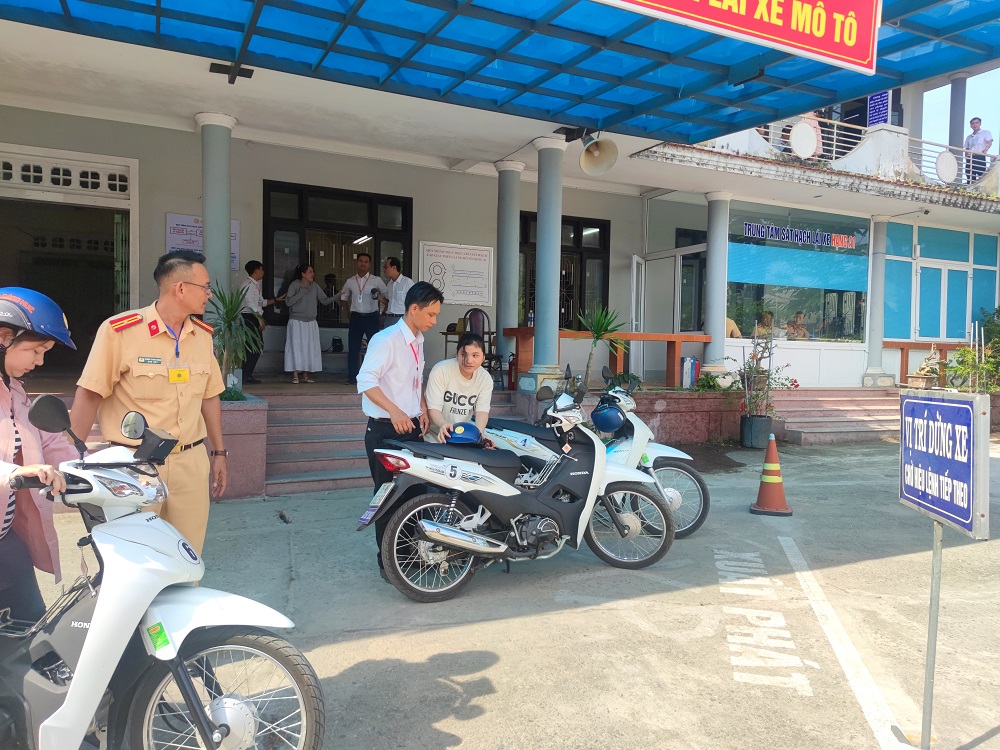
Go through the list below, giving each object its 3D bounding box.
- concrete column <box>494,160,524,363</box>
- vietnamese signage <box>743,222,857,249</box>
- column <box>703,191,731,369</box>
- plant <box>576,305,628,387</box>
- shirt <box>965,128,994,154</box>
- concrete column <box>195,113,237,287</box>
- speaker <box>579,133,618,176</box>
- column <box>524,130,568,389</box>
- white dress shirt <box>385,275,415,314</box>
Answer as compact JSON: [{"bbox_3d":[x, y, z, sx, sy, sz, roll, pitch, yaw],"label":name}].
[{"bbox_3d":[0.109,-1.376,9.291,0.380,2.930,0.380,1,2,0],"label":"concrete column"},{"bbox_3d":[4.938,-2.249,11.308,2.581,0.250,0.020,0,2,-25],"label":"vietnamese signage"},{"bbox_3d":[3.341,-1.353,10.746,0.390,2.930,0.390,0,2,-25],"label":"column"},{"bbox_3d":[1.303,-0.366,8.900,0.720,1.100,0.720,1,2,0],"label":"plant"},{"bbox_3d":[9.041,-4.412,13.100,0.440,0.520,0.250,2,2,27],"label":"shirt"},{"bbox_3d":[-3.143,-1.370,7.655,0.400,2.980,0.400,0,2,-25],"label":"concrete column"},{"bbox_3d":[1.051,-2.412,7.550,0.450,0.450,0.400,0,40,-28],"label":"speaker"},{"bbox_3d":[0.553,-1.299,8.249,0.440,3.000,0.440,1,2,0],"label":"column"},{"bbox_3d":[-1.299,-1.051,9.050,0.320,0.550,0.420,0,2,-38],"label":"white dress shirt"}]

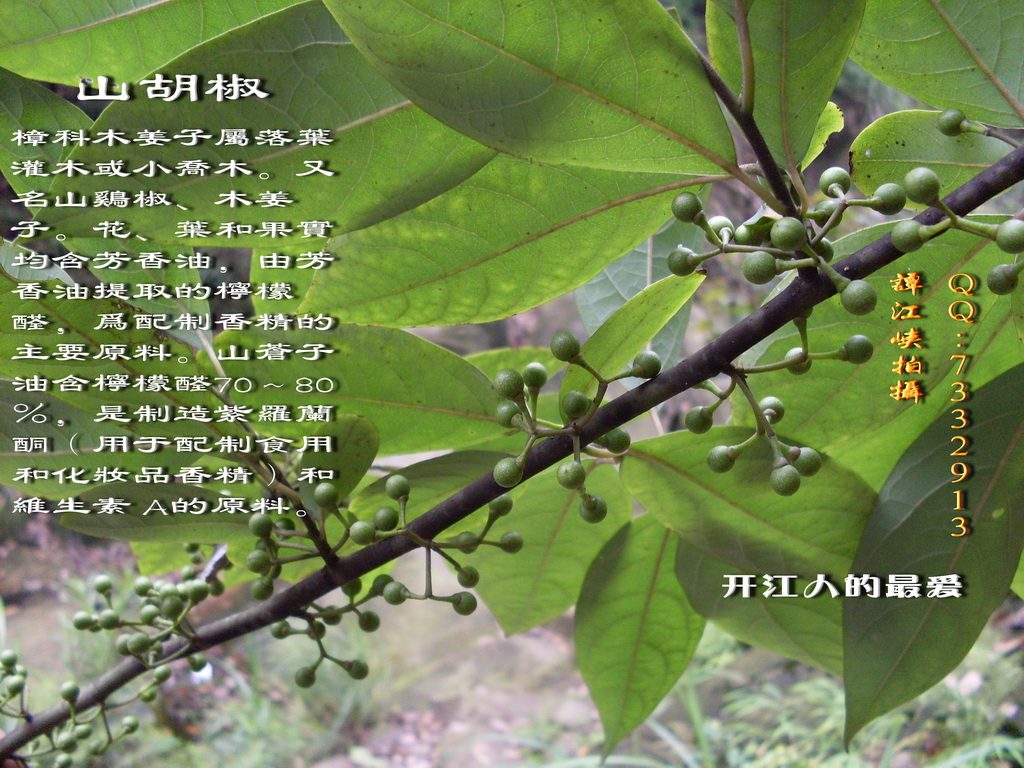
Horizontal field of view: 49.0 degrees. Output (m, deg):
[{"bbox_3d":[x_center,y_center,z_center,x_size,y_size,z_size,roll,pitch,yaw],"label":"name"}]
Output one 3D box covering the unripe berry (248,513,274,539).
[{"bbox_3d":[-0.062,0.035,0.277,0.006,0.006,0.006,0,10,0],"label":"unripe berry"}]

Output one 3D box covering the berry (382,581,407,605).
[{"bbox_3d":[-0.029,0.052,0.281,0.006,0.006,0.006,0,10,0],"label":"berry"}]

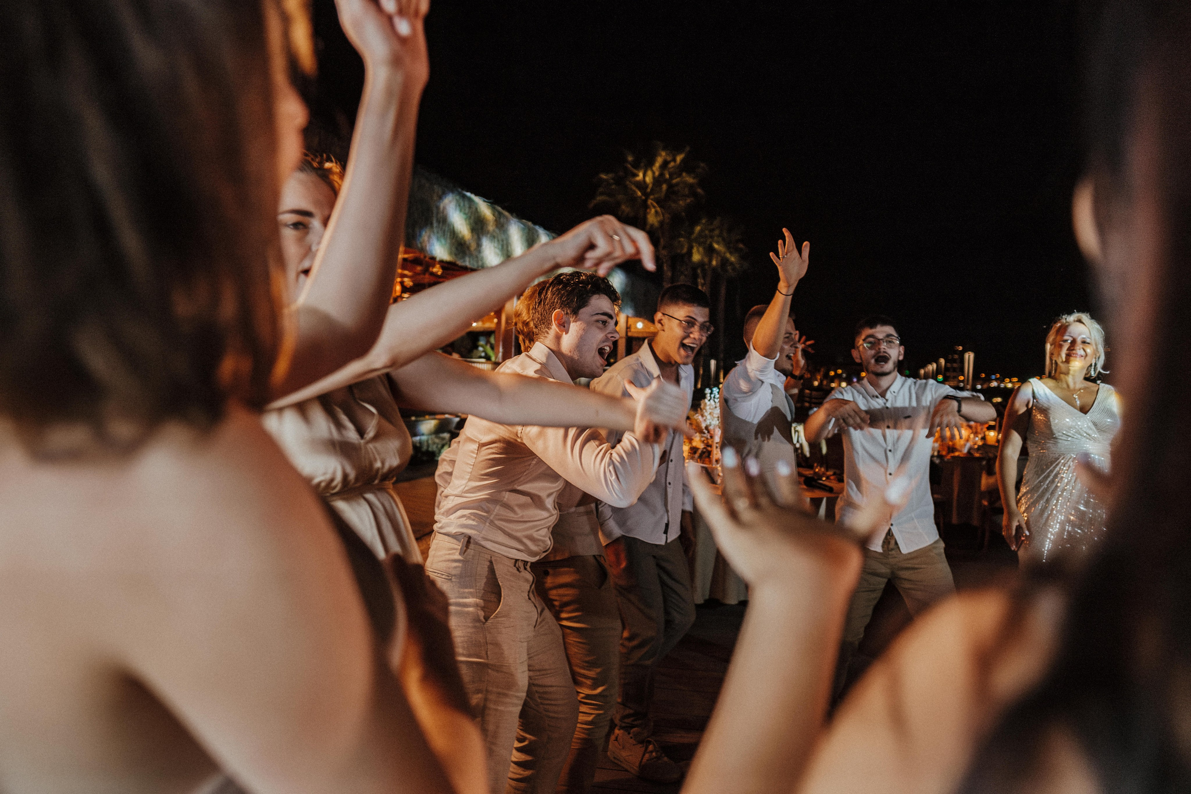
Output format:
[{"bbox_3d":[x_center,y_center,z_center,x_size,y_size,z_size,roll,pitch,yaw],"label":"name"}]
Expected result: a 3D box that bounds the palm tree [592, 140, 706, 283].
[{"bbox_3d":[1.650,-3.500,25.000,3.600,9.000,3.600,0,1,0],"label":"palm tree"}]

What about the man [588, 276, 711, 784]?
[{"bbox_3d":[0.190,0.440,2.750,0.520,1.650,0.560,-1,1,-41],"label":"man"}]

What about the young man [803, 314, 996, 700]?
[{"bbox_3d":[1.160,0.480,3.030,0.720,1.590,0.500,0,1,16],"label":"young man"}]

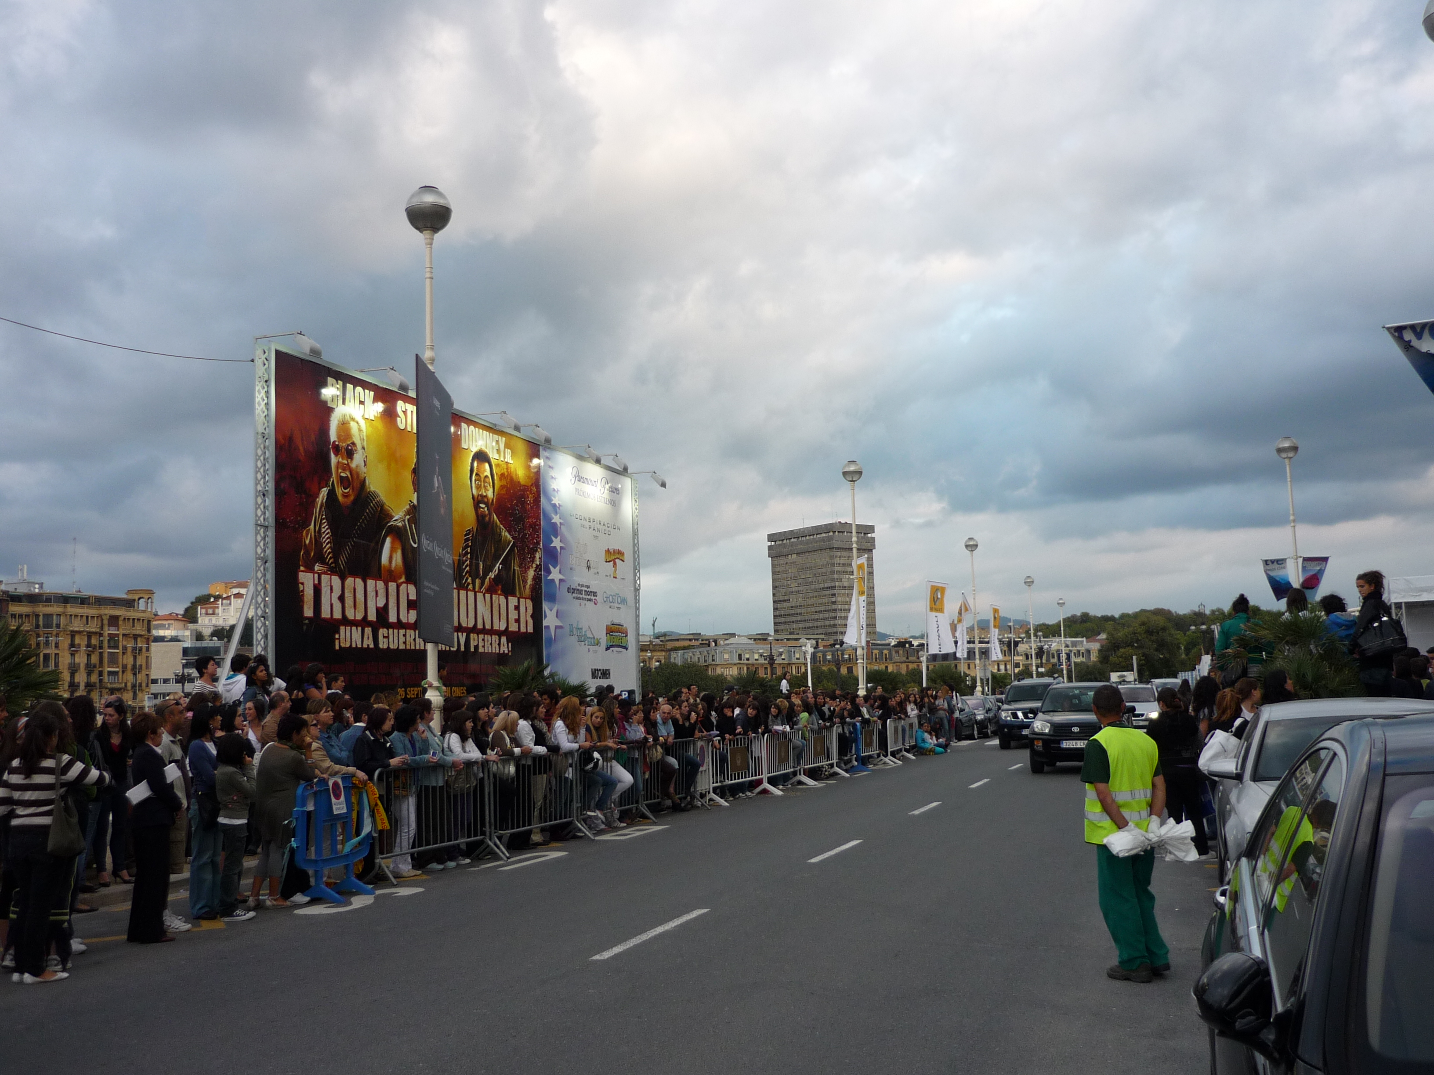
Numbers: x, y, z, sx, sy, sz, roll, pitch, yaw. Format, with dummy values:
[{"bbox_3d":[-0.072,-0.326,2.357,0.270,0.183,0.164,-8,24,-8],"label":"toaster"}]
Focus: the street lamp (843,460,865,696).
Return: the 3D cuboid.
[{"bbox_3d":[4.463,1.995,42.927,0.660,8.970,0.660,-5,-7,19],"label":"street lamp"}]

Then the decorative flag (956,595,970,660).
[{"bbox_3d":[11.810,4.314,65.800,0.750,3.150,0.450,-1,-7,-10],"label":"decorative flag"}]

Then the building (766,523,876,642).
[{"bbox_3d":[46.346,33.632,586.241,24.000,72.000,40.000,3,-9,-39],"label":"building"}]

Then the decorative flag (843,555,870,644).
[{"bbox_3d":[4.705,2.149,46.000,0.950,3.050,0.250,-7,-8,35],"label":"decorative flag"}]

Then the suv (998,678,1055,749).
[{"bbox_3d":[9.339,5.048,39.213,1.860,1.860,4.740,-5,-7,19],"label":"suv"}]

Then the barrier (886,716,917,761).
[{"bbox_3d":[4.346,4.921,33.042,0.550,1.020,2.100,-5,-7,19],"label":"barrier"}]

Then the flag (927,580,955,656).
[{"bbox_3d":[9.352,3.352,57.200,1.200,3.100,0.300,-2,-7,-3],"label":"flag"}]

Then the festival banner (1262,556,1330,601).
[{"bbox_3d":[18.277,1.290,43.136,1.996,1.379,0.100,-4,-7,19],"label":"festival banner"}]

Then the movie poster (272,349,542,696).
[{"bbox_3d":[-6.199,0.556,29.782,0.100,7.020,10.820,-5,-7,19],"label":"movie poster"}]

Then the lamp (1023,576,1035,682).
[{"bbox_3d":[21.728,7.204,93.864,0.660,9.115,0.660,-4,-7,19],"label":"lamp"}]

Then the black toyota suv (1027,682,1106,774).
[{"bbox_3d":[7.134,3.629,26.550,1.770,1.680,4.150,-4,-7,19],"label":"black toyota suv"}]

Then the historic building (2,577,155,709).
[{"bbox_3d":[-115.250,21.867,242.659,16.000,26.500,27.000,-7,-9,37],"label":"historic building"}]

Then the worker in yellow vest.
[{"bbox_3d":[2.324,1.668,7.828,0.520,1.650,0.400,0,-7,-20],"label":"worker in yellow vest"}]

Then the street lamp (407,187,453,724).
[{"bbox_3d":[-4.072,-0.637,19.568,0.660,9.115,0.660,-4,-7,19],"label":"street lamp"}]

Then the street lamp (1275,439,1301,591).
[{"bbox_3d":[18.348,1.324,43.108,0.660,9.115,0.660,-4,-7,19],"label":"street lamp"}]

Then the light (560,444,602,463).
[{"bbox_3d":[-3.614,-2.250,36.598,1.050,0.500,0.500,-5,-7,19],"label":"light"}]

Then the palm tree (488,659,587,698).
[{"bbox_3d":[-3.642,3.753,28.058,1.850,2.464,1.750,-4,-7,19],"label":"palm tree"}]

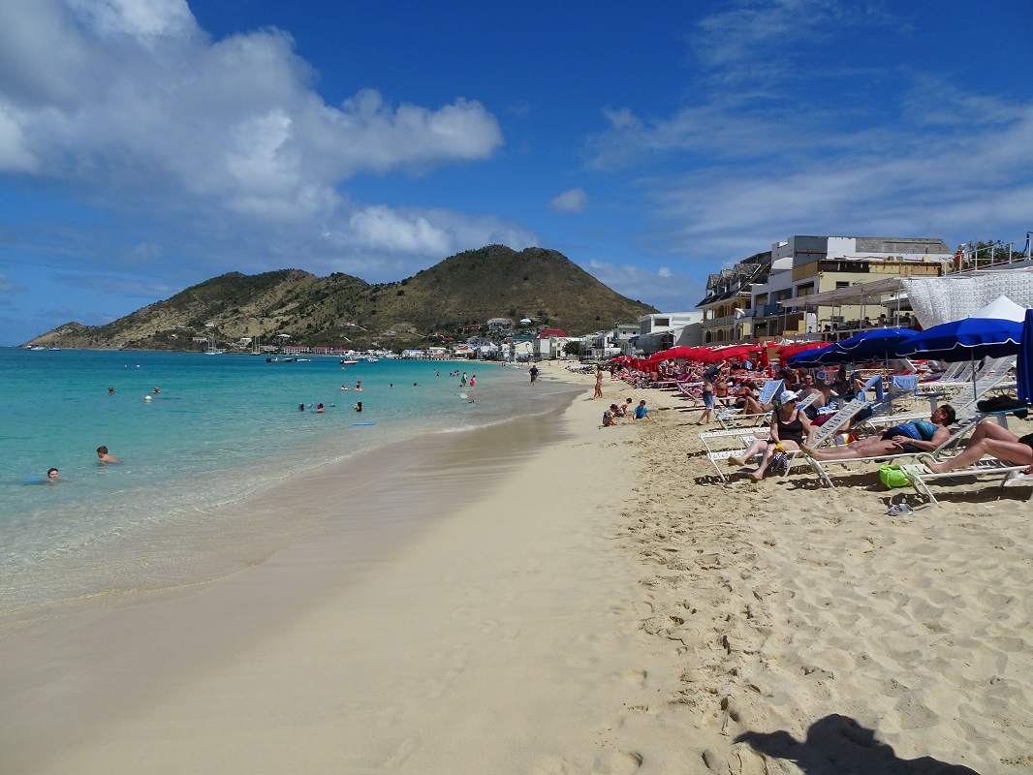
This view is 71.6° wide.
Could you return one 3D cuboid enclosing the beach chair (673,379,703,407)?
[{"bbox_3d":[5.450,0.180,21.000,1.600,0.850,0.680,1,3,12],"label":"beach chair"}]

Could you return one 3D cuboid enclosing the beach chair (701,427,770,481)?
[{"bbox_3d":[3.300,0.650,9.050,1.800,0.880,0.720,1,3,12],"label":"beach chair"}]

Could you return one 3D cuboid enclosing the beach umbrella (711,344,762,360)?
[{"bbox_3d":[8.300,-0.720,27.000,2.100,1.900,2.100,1,3,12],"label":"beach umbrella"}]

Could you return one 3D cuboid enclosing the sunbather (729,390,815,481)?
[{"bbox_3d":[3.100,0.580,8.650,0.720,1.070,0.950,3,4,41],"label":"sunbather"}]

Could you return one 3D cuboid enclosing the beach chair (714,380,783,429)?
[{"bbox_3d":[5.300,0.390,16.300,1.600,1.000,0.720,1,3,12],"label":"beach chair"}]

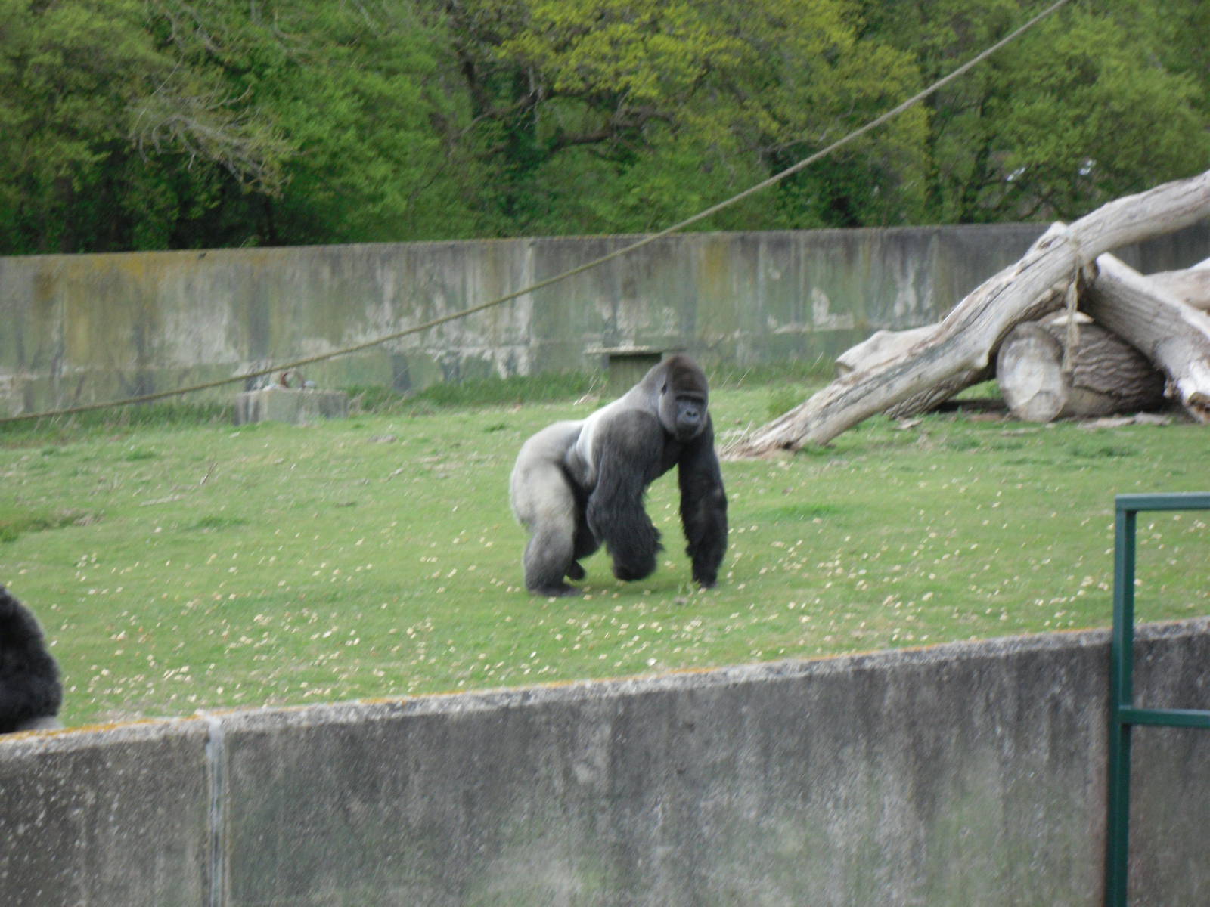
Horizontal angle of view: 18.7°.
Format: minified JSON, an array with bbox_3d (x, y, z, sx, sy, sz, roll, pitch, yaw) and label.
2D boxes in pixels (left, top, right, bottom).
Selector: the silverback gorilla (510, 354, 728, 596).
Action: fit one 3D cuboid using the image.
[{"bbox_3d":[0.070,0.100,19.900,1.200,1.280,0.740,3,6,34],"label":"silverback gorilla"}]

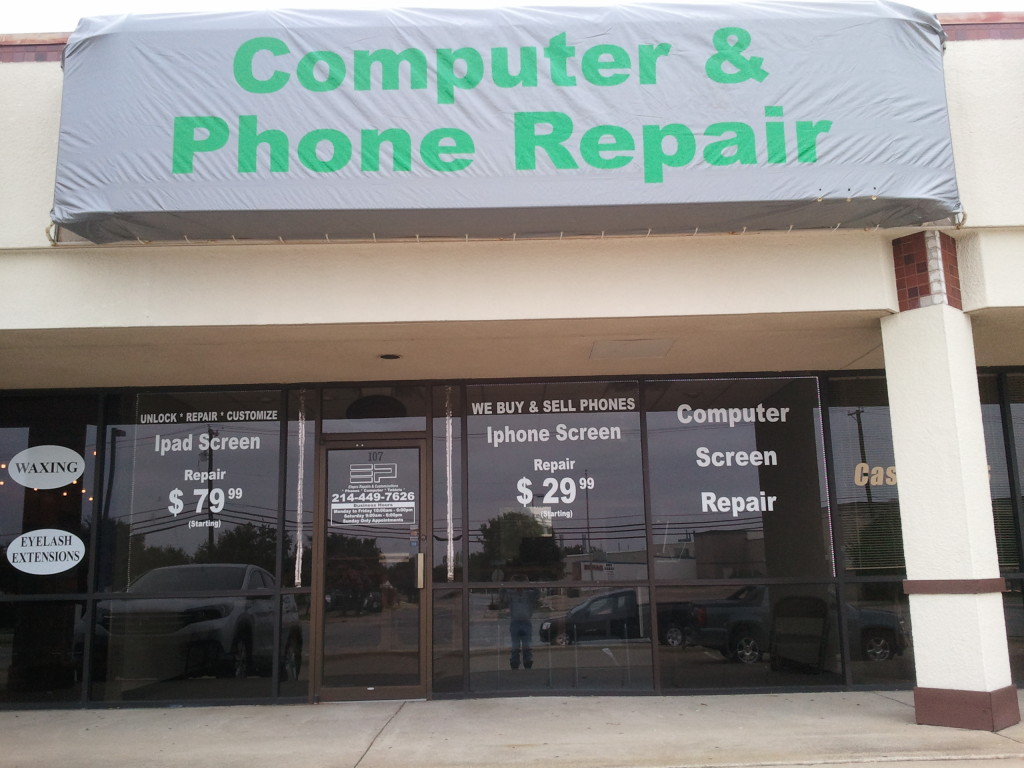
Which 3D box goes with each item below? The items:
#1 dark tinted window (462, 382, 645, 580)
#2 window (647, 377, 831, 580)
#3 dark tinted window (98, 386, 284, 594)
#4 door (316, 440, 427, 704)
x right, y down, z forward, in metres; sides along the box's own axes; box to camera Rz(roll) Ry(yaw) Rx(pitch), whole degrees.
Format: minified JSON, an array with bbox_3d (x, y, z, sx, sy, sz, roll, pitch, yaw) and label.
[{"bbox_3d":[0.370,0.823,8.479,1.487,1.685,0.060,-1,-11,1],"label":"dark tinted window"},{"bbox_3d":[1.910,0.786,8.460,1.490,1.688,0.060,-1,-11,1],"label":"window"},{"bbox_3d":[-2.726,0.896,8.517,1.514,1.692,0.060,-1,-11,1],"label":"dark tinted window"},{"bbox_3d":[-1.165,1.523,8.364,0.917,2.137,0.060,-1,-11,1],"label":"door"}]

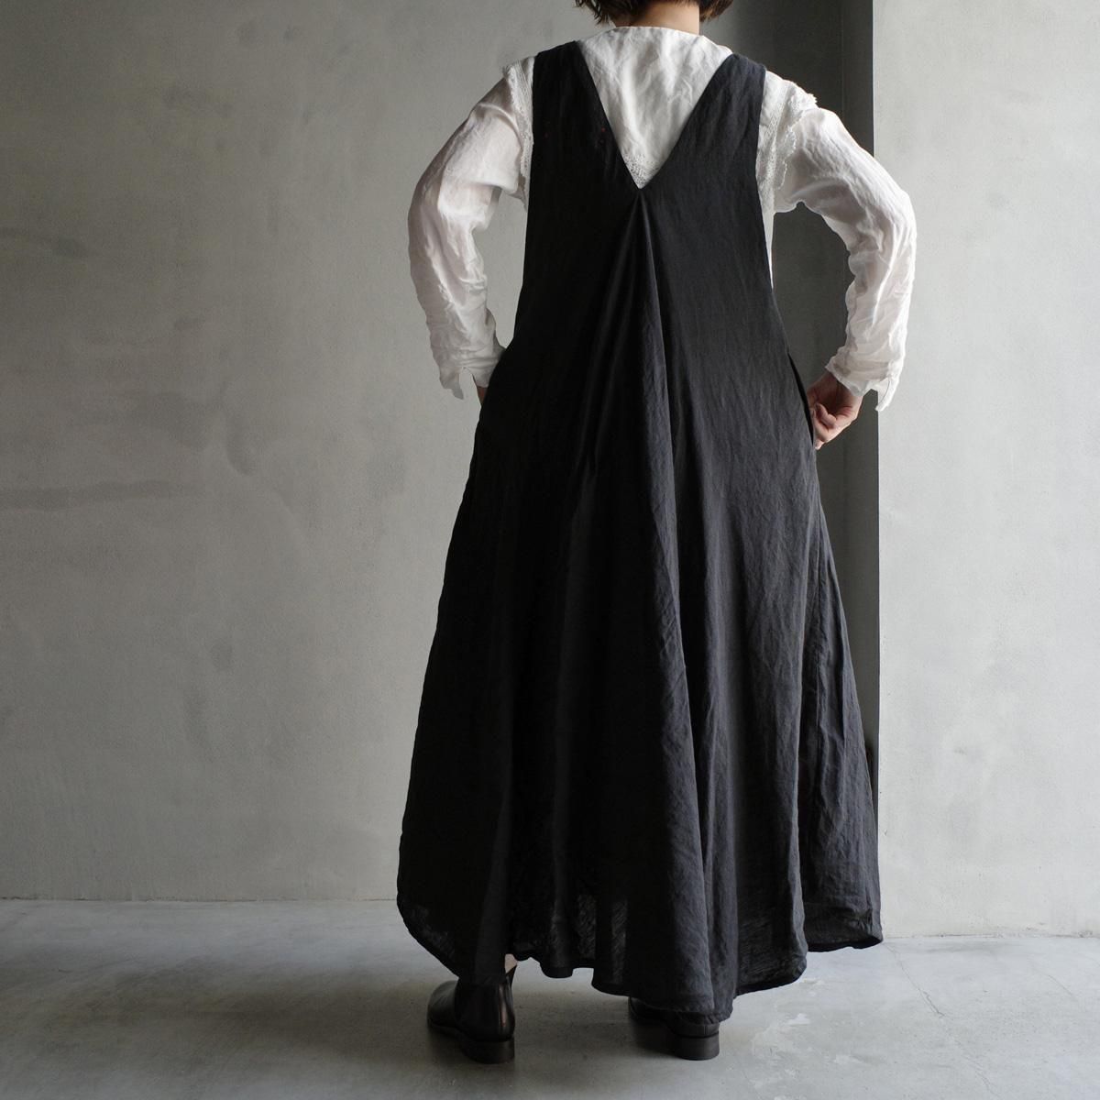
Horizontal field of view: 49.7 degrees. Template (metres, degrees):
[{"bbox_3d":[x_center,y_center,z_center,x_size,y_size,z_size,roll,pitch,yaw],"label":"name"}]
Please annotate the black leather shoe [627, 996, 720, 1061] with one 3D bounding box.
[{"bbox_3d":[0.174,0.627,1.724,0.092,0.125,0.262,0,-1,-16],"label":"black leather shoe"}]

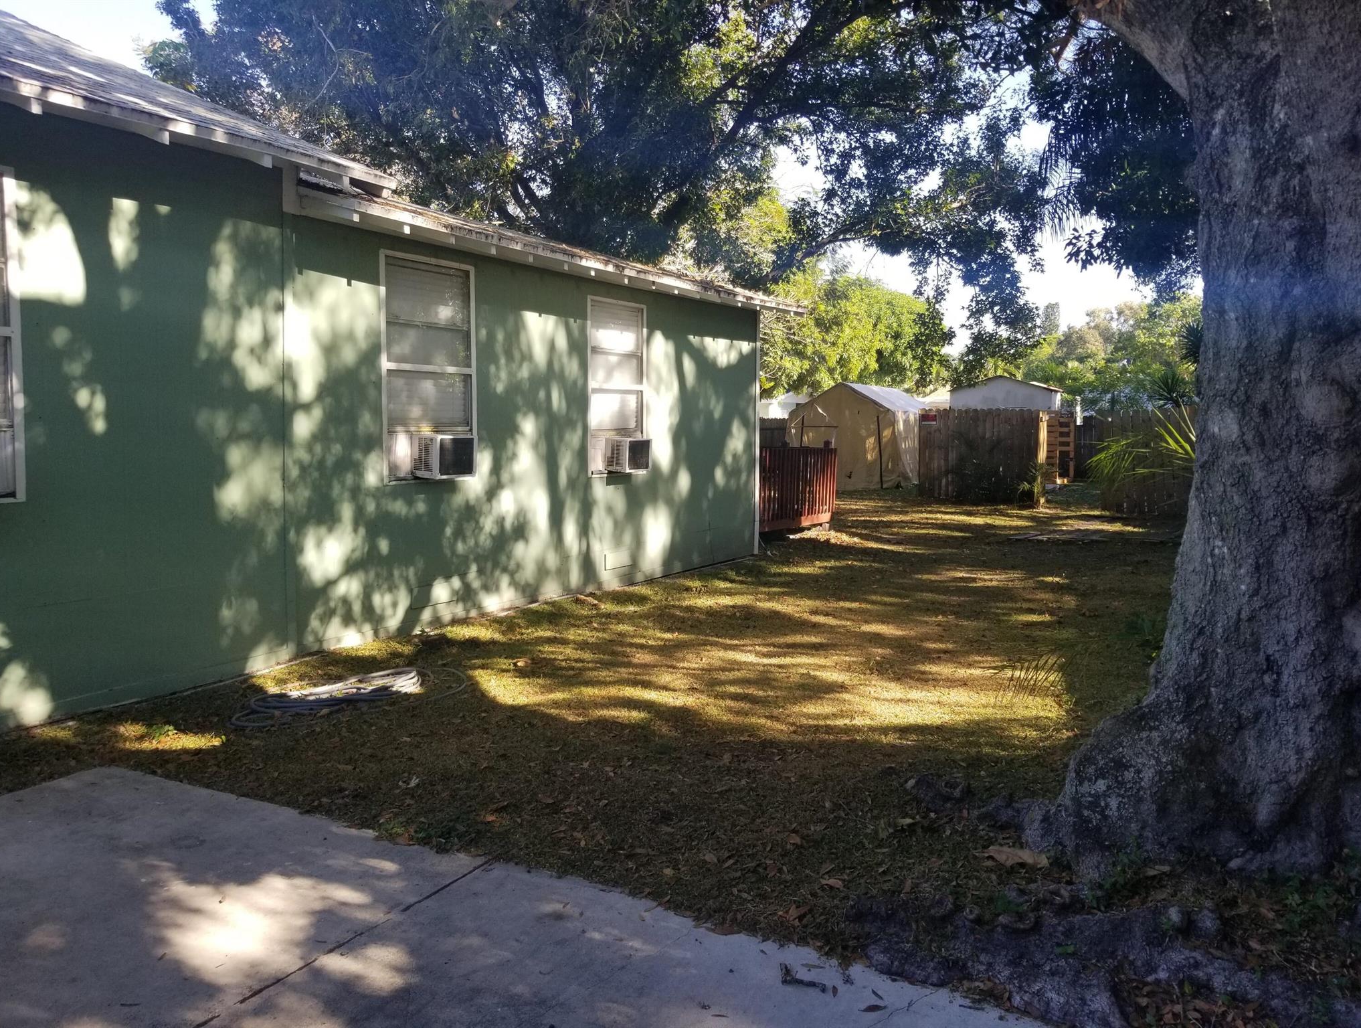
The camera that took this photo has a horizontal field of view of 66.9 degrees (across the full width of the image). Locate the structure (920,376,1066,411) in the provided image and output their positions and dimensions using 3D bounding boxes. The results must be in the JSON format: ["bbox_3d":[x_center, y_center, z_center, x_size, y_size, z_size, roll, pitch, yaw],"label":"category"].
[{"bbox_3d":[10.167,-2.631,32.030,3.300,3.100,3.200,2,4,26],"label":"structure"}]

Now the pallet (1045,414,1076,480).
[{"bbox_3d":[9.342,-1.632,25.300,0.850,1.740,0.100,2,4,28],"label":"pallet"}]

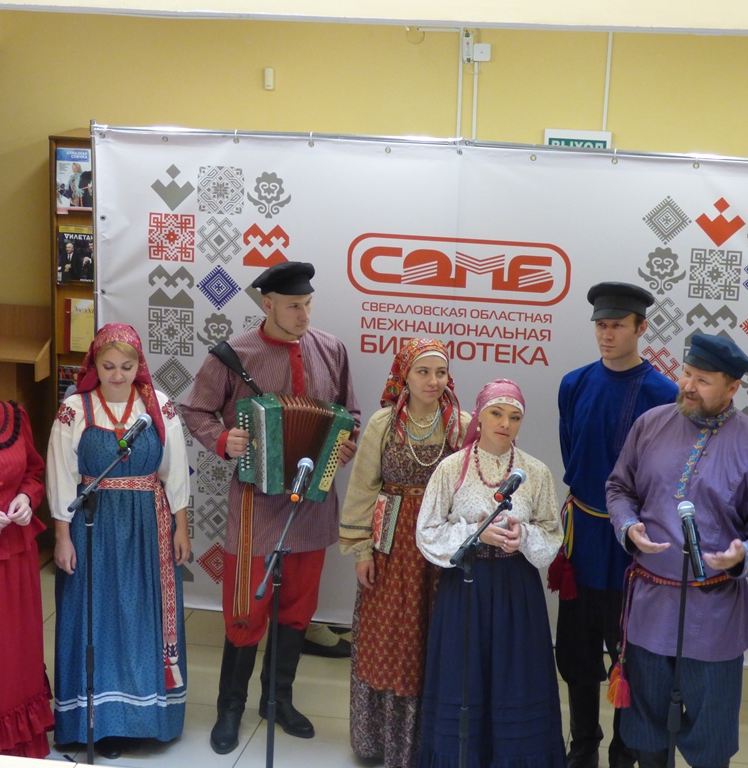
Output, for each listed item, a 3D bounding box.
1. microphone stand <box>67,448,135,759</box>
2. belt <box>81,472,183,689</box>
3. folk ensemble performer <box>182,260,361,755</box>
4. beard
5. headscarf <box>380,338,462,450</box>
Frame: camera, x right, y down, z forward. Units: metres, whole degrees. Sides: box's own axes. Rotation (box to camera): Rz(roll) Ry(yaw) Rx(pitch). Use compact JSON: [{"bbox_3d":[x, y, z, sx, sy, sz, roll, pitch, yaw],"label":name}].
[{"bbox_3d":[-0.986,0.855,6.215,0.550,1.270,0.550,11,17,35],"label":"microphone stand"},{"bbox_3d":[-0.896,0.685,6.587,0.380,0.790,0.280,1,14,-3],"label":"belt"},{"bbox_3d":[-0.404,0.474,6.607,0.670,1.860,0.500,-2,14,-14],"label":"folk ensemble performer"},{"bbox_3d":[1.054,0.069,5.710,0.100,0.105,0.140,1,19,-44],"label":"beard"},{"bbox_3d":[0.173,0.018,6.396,0.300,0.380,0.270,-2,14,-16],"label":"headscarf"}]

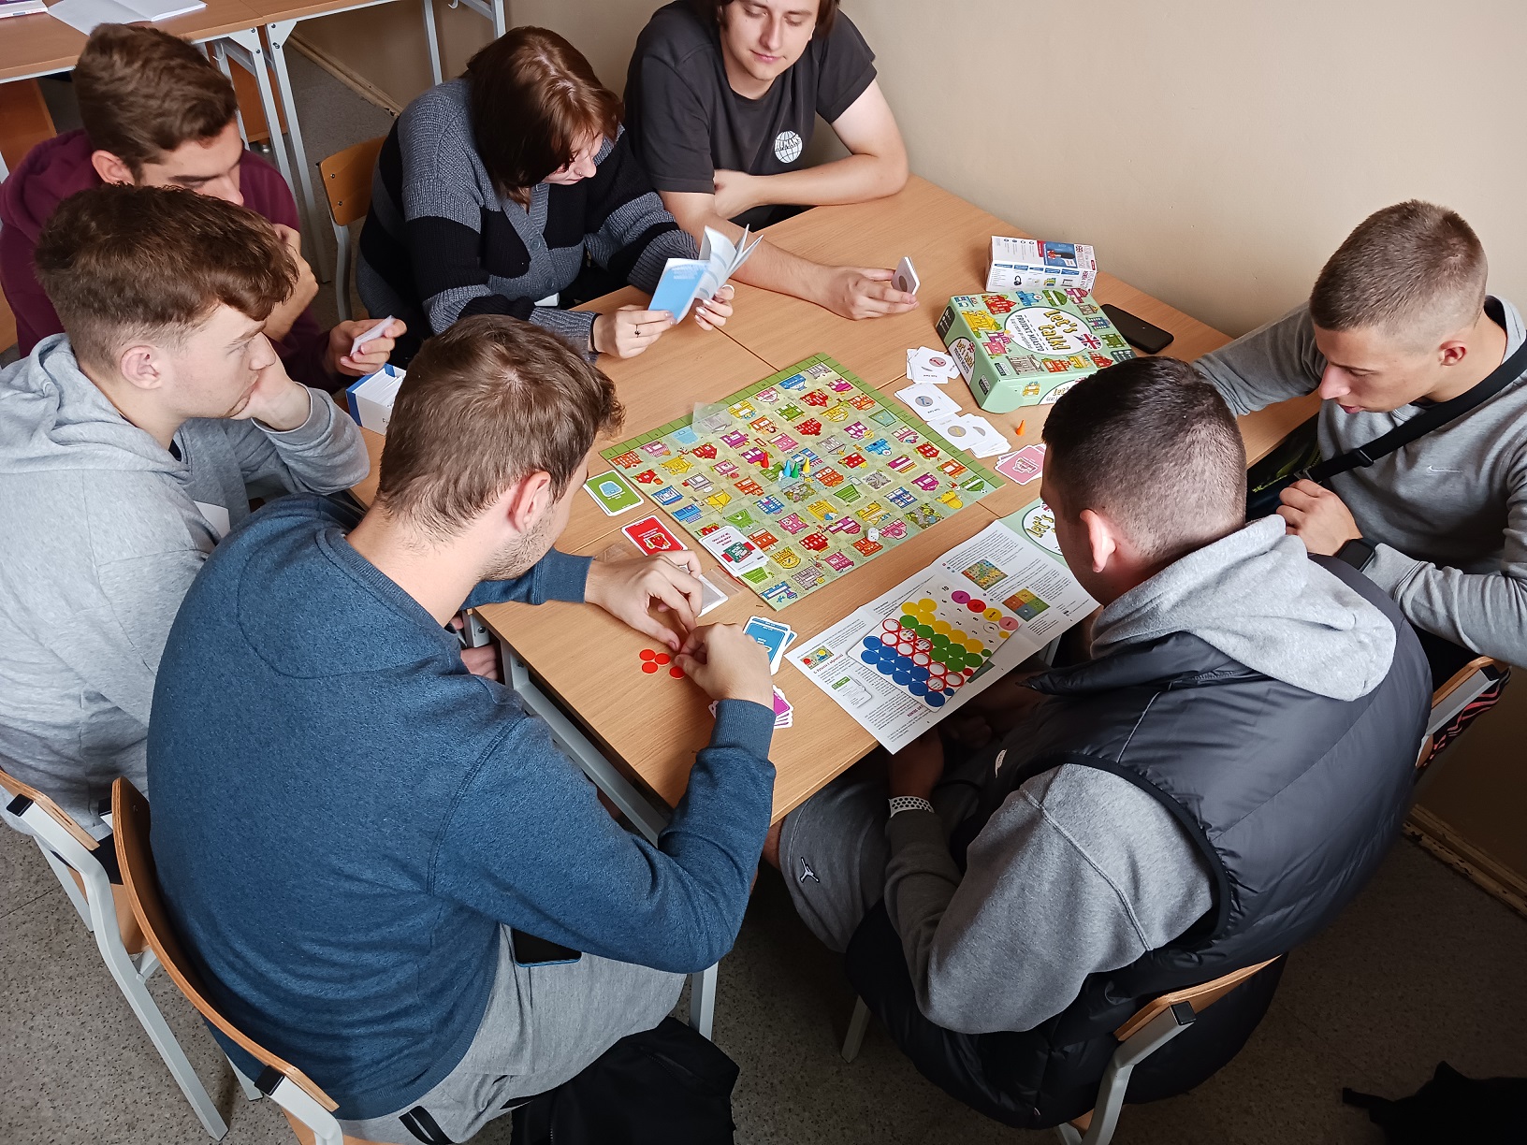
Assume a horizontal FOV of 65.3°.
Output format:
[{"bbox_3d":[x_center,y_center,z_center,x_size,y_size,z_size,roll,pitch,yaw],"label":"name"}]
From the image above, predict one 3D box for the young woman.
[{"bbox_3d":[-0.447,-0.456,2.321,0.550,1.150,0.900,-26,50,-24],"label":"young woman"}]

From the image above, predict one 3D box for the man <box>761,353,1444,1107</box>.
[{"bbox_3d":[0.391,0.321,1.487,0.680,1.210,0.660,-31,52,-28],"label":"man"}]

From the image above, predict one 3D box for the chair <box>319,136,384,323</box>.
[{"bbox_3d":[-0.600,-0.501,2.610,0.410,0.810,0.480,-31,52,-28],"label":"chair"}]

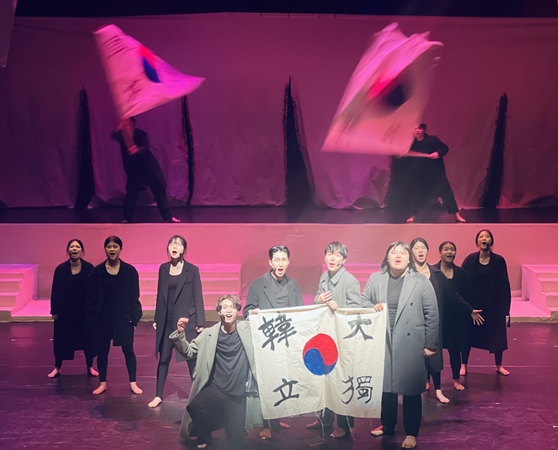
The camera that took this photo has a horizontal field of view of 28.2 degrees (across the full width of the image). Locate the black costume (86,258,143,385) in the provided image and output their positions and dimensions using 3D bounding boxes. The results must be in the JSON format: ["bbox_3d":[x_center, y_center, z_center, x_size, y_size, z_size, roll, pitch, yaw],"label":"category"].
[{"bbox_3d":[-1.706,0.990,11.481,0.570,1.250,0.380,0,5,-3],"label":"black costume"}]

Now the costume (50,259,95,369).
[{"bbox_3d":[-2.271,0.969,12.229,0.490,1.200,0.350,0,6,-5],"label":"costume"}]

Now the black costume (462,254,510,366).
[{"bbox_3d":[2.293,0.923,12.259,0.550,1.210,0.360,0,4,3],"label":"black costume"}]

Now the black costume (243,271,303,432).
[{"bbox_3d":[-0.049,1.125,9.868,0.540,1.400,0.420,-1,5,-10],"label":"black costume"}]

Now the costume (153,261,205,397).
[{"bbox_3d":[-0.988,1.028,11.014,0.520,1.330,0.450,0,4,3],"label":"costume"}]

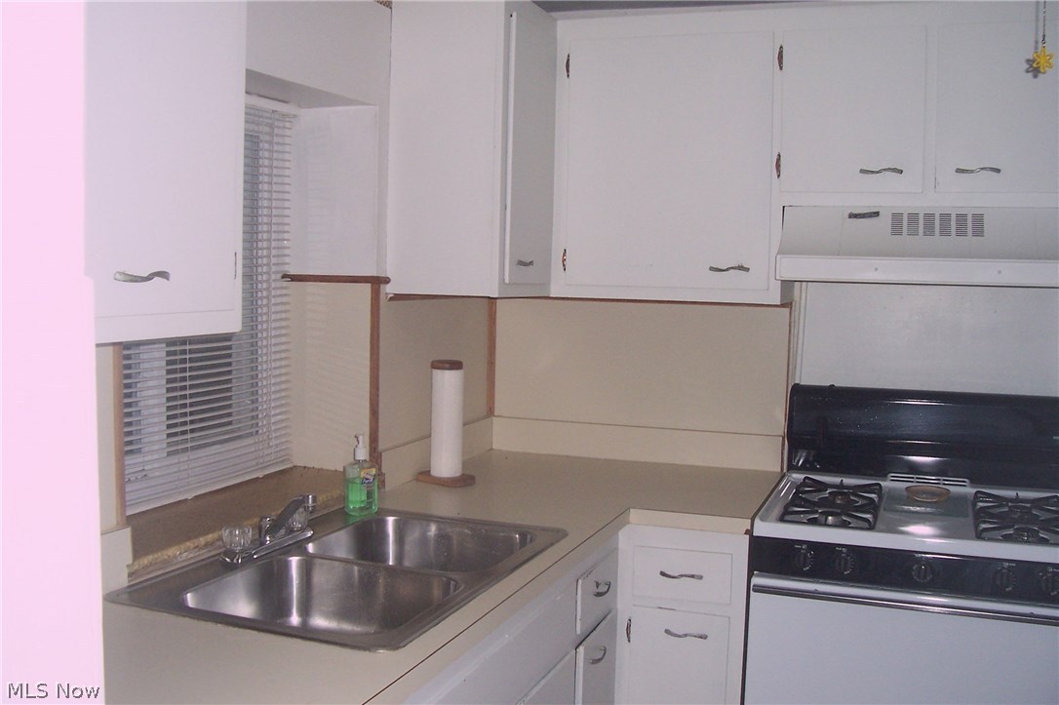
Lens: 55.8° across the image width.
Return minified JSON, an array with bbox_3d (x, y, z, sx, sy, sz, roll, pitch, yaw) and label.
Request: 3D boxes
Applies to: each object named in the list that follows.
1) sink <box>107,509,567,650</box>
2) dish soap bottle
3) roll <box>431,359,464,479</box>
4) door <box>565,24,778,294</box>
[{"bbox_3d":[-0.311,0.471,1.885,0.566,0.165,0.811,3,4,21],"label":"sink"},{"bbox_3d":[-0.385,0.275,2.272,0.048,0.184,0.064,4,5,33],"label":"dish soap bottle"},{"bbox_3d":[-0.218,0.175,2.663,0.086,0.305,0.086,1,4,0],"label":"roll"},{"bbox_3d":[0.368,-0.509,2.695,0.563,0.675,0.025,3,4,21],"label":"door"}]

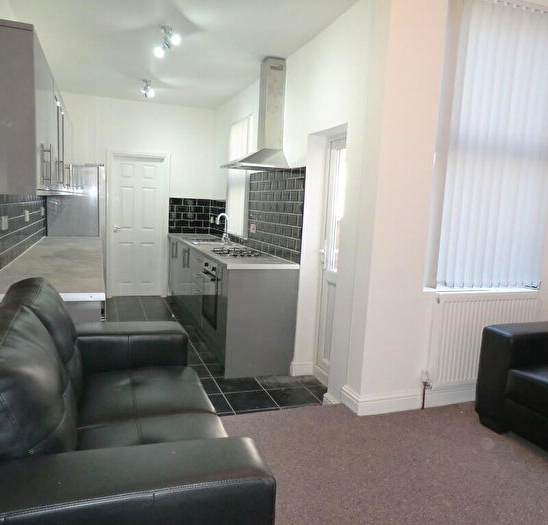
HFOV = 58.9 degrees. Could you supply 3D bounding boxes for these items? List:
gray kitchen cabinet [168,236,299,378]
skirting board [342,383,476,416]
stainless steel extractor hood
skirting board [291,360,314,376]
[{"bbox_3d":[-0.604,0.269,5.250,0.589,0.877,3.070,0,7,-20],"label":"gray kitchen cabinet"},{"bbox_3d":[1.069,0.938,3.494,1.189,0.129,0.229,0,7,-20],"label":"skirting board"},{"bbox_3d":[-0.157,-1.278,4.253,0.425,0.930,0.623,0,7,-20],"label":"stainless steel extractor hood"},{"bbox_3d":[0.232,0.848,3.914,0.181,0.129,0.050,0,7,-20],"label":"skirting board"}]

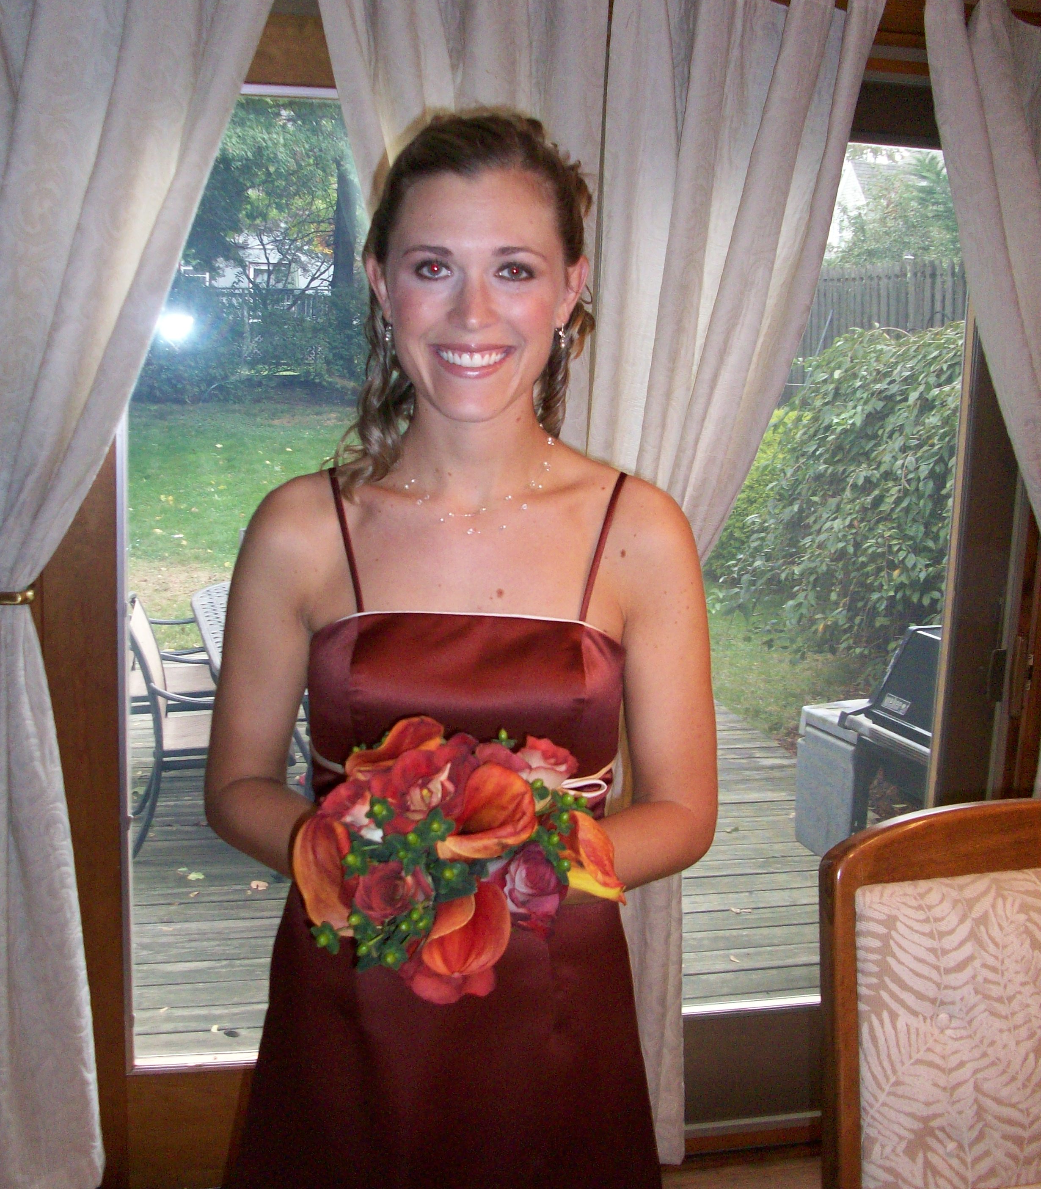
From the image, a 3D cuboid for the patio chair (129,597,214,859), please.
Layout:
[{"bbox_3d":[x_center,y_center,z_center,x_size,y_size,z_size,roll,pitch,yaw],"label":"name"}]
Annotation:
[{"bbox_3d":[-1.082,0.439,4.698,0.630,0.900,0.570,0,9,-13],"label":"patio chair"}]

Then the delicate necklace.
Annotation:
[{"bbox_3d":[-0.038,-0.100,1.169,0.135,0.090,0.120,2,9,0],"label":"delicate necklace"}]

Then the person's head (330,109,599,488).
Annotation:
[{"bbox_3d":[-0.048,-0.245,1.161,0.220,0.330,0.220,2,9,0],"label":"person's head"}]

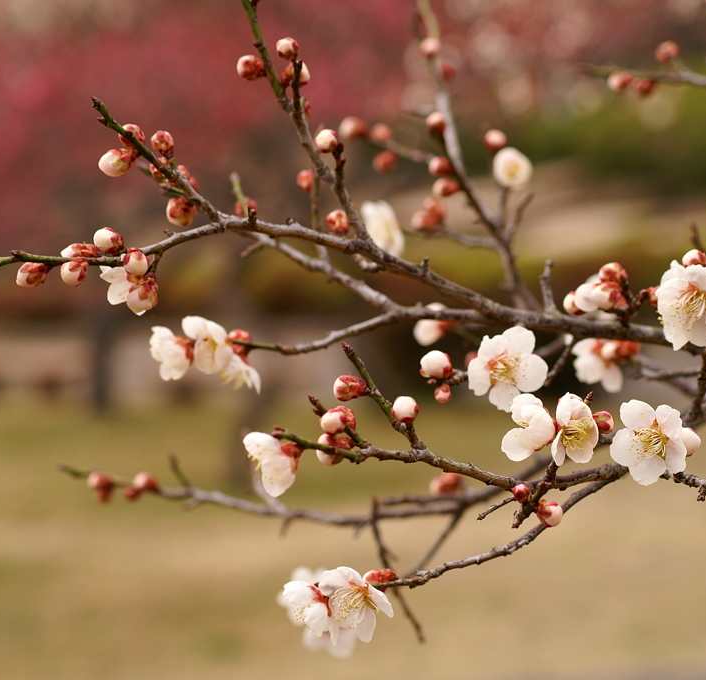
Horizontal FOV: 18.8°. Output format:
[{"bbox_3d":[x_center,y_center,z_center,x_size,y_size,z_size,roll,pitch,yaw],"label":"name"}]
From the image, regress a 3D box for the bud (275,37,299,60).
[{"bbox_3d":[-0.022,-0.096,0.705,0.007,0.007,0.009,51,0,40],"label":"bud"}]

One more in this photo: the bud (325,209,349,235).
[{"bbox_3d":[-0.005,-0.041,0.730,0.008,0.009,0.008,-7,28,0],"label":"bud"}]

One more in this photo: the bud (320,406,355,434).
[{"bbox_3d":[-0.005,0.025,0.665,0.011,0.008,0.008,-22,0,-18],"label":"bud"}]

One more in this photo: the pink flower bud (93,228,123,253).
[{"bbox_3d":[-0.078,-0.032,0.680,0.010,0.008,0.008,25,0,-18],"label":"pink flower bud"}]

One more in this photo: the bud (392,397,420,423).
[{"bbox_3d":[0.017,0.023,0.690,0.008,0.009,0.008,-9,47,0],"label":"bud"}]

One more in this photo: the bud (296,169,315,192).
[{"bbox_3d":[-0.017,-0.058,0.770,0.007,0.009,0.007,-21,25,0],"label":"bud"}]

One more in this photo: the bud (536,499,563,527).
[{"bbox_3d":[0.064,0.056,0.690,0.009,0.008,0.008,32,0,15],"label":"bud"}]

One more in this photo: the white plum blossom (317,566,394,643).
[{"bbox_3d":[0.001,0.084,0.675,0.024,0.024,0.015,2,25,32],"label":"white plum blossom"}]

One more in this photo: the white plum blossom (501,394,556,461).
[{"bbox_3d":[0.056,0.028,0.680,0.015,0.019,0.021,16,0,-6],"label":"white plum blossom"}]

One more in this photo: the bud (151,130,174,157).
[{"bbox_3d":[-0.063,-0.065,0.700,0.007,0.009,0.007,-21,0,0],"label":"bud"}]

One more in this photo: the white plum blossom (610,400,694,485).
[{"bbox_3d":[0.092,0.032,0.660,0.024,0.025,0.014,1,5,19],"label":"white plum blossom"}]

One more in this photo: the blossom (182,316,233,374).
[{"bbox_3d":[-0.048,0.002,0.705,0.014,0.019,0.019,-11,8,-38],"label":"blossom"}]

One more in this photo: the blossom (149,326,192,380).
[{"bbox_3d":[-0.059,0.004,0.690,0.013,0.018,0.019,-17,5,-9],"label":"blossom"}]

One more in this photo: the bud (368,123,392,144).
[{"bbox_3d":[0.010,-0.078,0.800,0.007,0.007,0.009,45,0,35],"label":"bud"}]

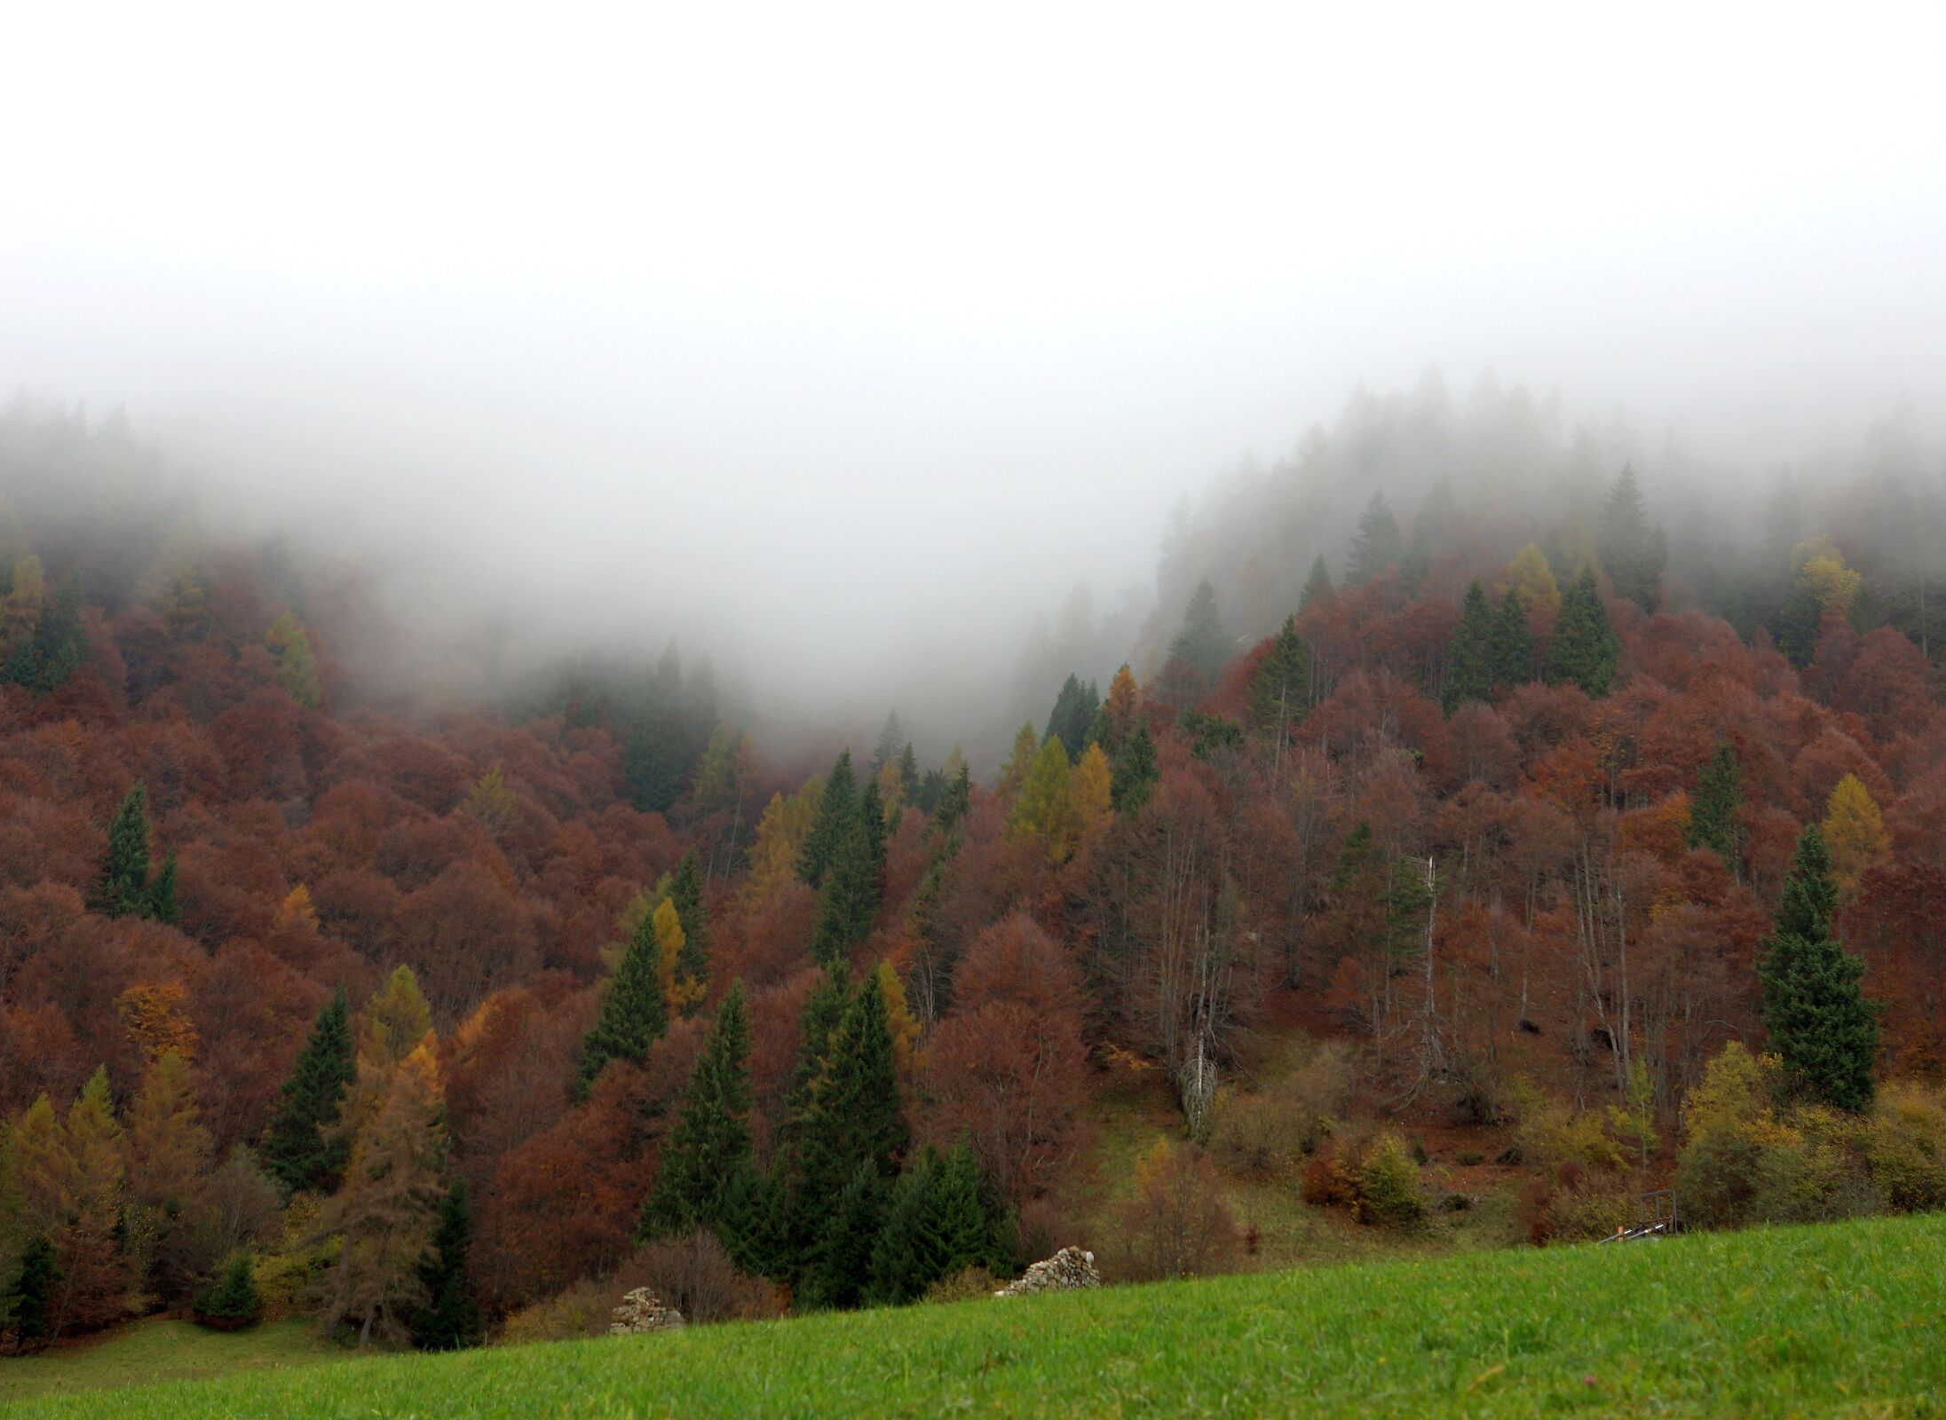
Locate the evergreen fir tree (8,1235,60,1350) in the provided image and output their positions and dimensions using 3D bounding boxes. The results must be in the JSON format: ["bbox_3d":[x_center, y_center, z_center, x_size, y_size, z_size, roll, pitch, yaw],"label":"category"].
[{"bbox_3d":[-40.760,25.400,108.000,2.240,4.960,2.240,3,-7,-20],"label":"evergreen fir tree"}]

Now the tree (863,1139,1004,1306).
[{"bbox_3d":[-1.800,23.910,114.420,6.300,8.300,6.300,0,-8,0],"label":"tree"}]

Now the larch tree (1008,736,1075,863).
[{"bbox_3d":[5.530,8.940,199.030,5.600,14.000,5.600,0,-8,0],"label":"larch tree"}]

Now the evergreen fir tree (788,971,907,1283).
[{"bbox_3d":[-6.400,22.250,130.000,6.180,17.270,6.180,0,-7,-3],"label":"evergreen fir tree"}]

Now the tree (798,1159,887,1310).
[{"bbox_3d":[-7.220,28.830,135.000,4.880,8.630,4.880,1,-10,0],"label":"tree"}]

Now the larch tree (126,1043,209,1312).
[{"bbox_3d":[-41.690,24.700,129.030,4.800,14.000,4.800,0,-8,0],"label":"larch tree"}]

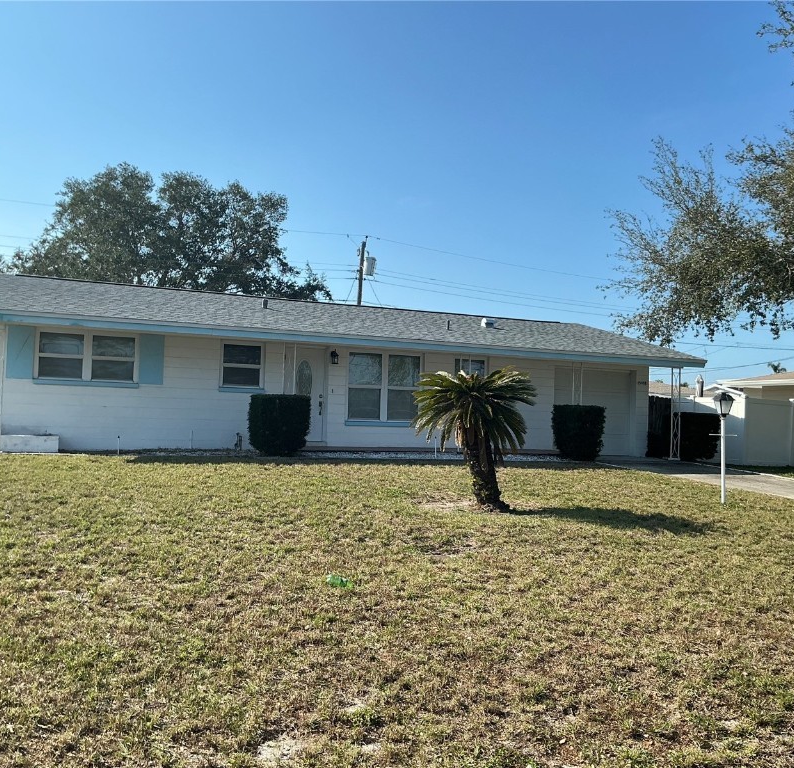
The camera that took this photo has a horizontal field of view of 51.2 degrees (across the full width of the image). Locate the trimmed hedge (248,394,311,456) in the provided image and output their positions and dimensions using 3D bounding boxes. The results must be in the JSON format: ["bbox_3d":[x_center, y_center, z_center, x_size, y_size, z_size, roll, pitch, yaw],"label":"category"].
[{"bbox_3d":[-2.195,0.780,15.470,1.020,1.170,0.880,3,-2,-23],"label":"trimmed hedge"}]

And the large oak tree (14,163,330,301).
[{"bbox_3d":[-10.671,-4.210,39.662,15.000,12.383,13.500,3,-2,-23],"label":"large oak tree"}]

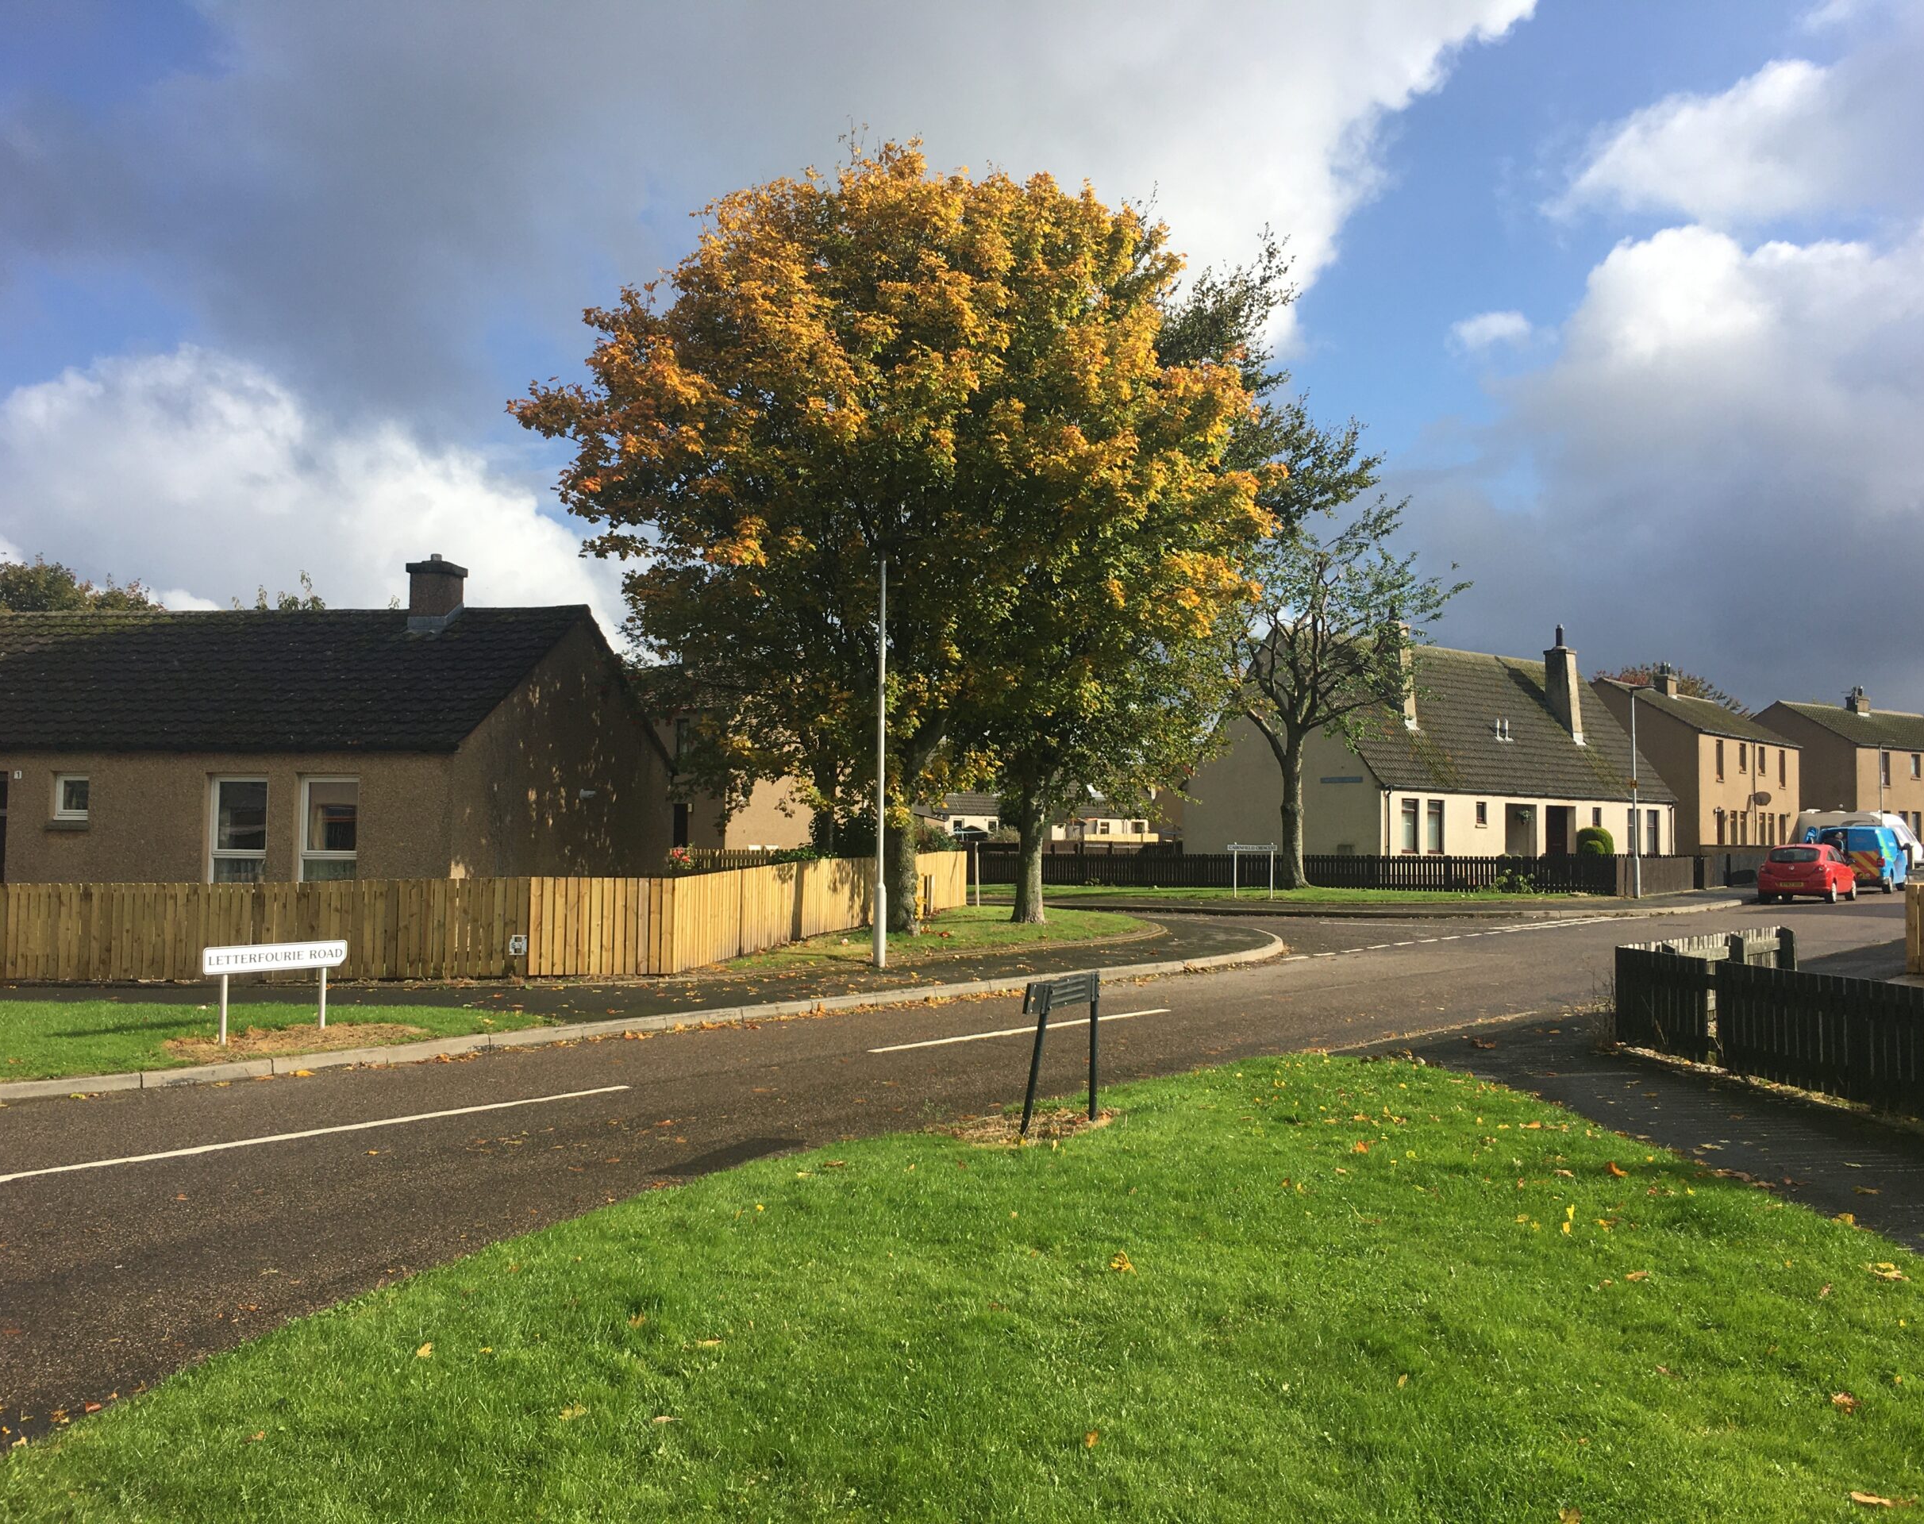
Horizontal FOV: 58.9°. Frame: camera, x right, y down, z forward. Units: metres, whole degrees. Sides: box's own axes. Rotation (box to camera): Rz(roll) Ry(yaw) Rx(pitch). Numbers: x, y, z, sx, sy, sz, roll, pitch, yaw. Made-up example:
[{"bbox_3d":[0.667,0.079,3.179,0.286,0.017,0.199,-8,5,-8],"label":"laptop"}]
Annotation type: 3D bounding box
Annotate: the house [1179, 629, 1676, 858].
[{"bbox_3d":[16.223,-0.295,58.152,16.260,8.300,8.430,3,-4,-38],"label":"house"}]

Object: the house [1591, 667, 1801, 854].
[{"bbox_3d":[28.966,0.340,70.614,7.570,8.000,12.740,-2,-4,42],"label":"house"}]

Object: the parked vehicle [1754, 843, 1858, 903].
[{"bbox_3d":[21.240,2.753,42.678,1.740,1.490,4.000,-1,-4,37],"label":"parked vehicle"}]

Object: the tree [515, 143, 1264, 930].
[{"bbox_3d":[-1.142,-3.792,29.024,12.400,13.300,11.000,1,-3,0],"label":"tree"}]

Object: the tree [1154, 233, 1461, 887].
[{"bbox_3d":[9.605,-5.517,47.839,8.800,18.000,8.400,1,-3,0],"label":"tree"}]

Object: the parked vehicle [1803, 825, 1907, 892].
[{"bbox_3d":[28.097,3.091,53.056,1.920,1.970,4.900,-1,-4,37],"label":"parked vehicle"}]

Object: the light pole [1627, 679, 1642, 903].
[{"bbox_3d":[16.618,0.727,41.507,0.650,5.200,0.200,-1,-4,36],"label":"light pole"}]

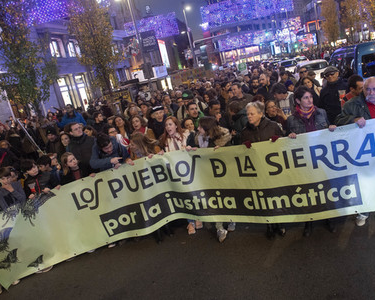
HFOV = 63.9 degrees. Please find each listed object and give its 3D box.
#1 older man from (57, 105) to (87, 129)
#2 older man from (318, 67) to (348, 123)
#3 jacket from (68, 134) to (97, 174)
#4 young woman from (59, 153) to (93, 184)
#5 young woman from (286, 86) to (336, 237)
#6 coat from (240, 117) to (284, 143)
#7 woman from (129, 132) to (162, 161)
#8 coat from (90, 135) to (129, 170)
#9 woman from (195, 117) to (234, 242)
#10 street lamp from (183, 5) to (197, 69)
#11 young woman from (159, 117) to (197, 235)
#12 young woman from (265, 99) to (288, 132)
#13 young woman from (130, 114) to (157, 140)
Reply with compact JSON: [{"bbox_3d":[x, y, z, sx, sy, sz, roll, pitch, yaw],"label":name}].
[{"bbox_3d":[-2.781,-0.288,7.845,0.620,1.820,0.400,-12,15,0],"label":"older man"},{"bbox_3d":[2.378,-0.409,4.715,0.540,1.780,0.360,-10,11,11],"label":"older man"},{"bbox_3d":[-1.468,0.172,4.371,0.540,0.760,0.340,-15,11,-16],"label":"jacket"},{"bbox_3d":[-1.392,0.733,4.083,0.440,1.430,0.320,-16,11,-19],"label":"young woman"},{"bbox_3d":[1.457,0.132,3.427,0.540,1.690,0.400,-11,11,6],"label":"young woman"},{"bbox_3d":[0.924,0.020,3.535,0.540,0.700,0.420,-5,17,25],"label":"coat"},{"bbox_3d":[-0.459,0.488,4.140,0.480,1.500,0.500,-2,18,34],"label":"woman"},{"bbox_3d":[-0.969,0.176,4.013,0.580,0.680,0.460,-15,11,-16],"label":"coat"},{"bbox_3d":[0.364,0.366,3.791,0.520,1.580,0.480,0,19,38],"label":"woman"},{"bbox_3d":[0.815,-13.482,38.958,1.500,9.363,0.450,-8,16,14],"label":"street lamp"},{"bbox_3d":[-0.096,0.366,4.108,0.500,1.600,0.450,-9,15,12],"label":"young woman"},{"bbox_3d":[1.319,0.109,4.146,0.480,1.570,0.360,-14,11,-11],"label":"young woman"},{"bbox_3d":[-0.643,0.246,4.894,0.480,1.640,0.350,-7,16,17],"label":"young woman"}]

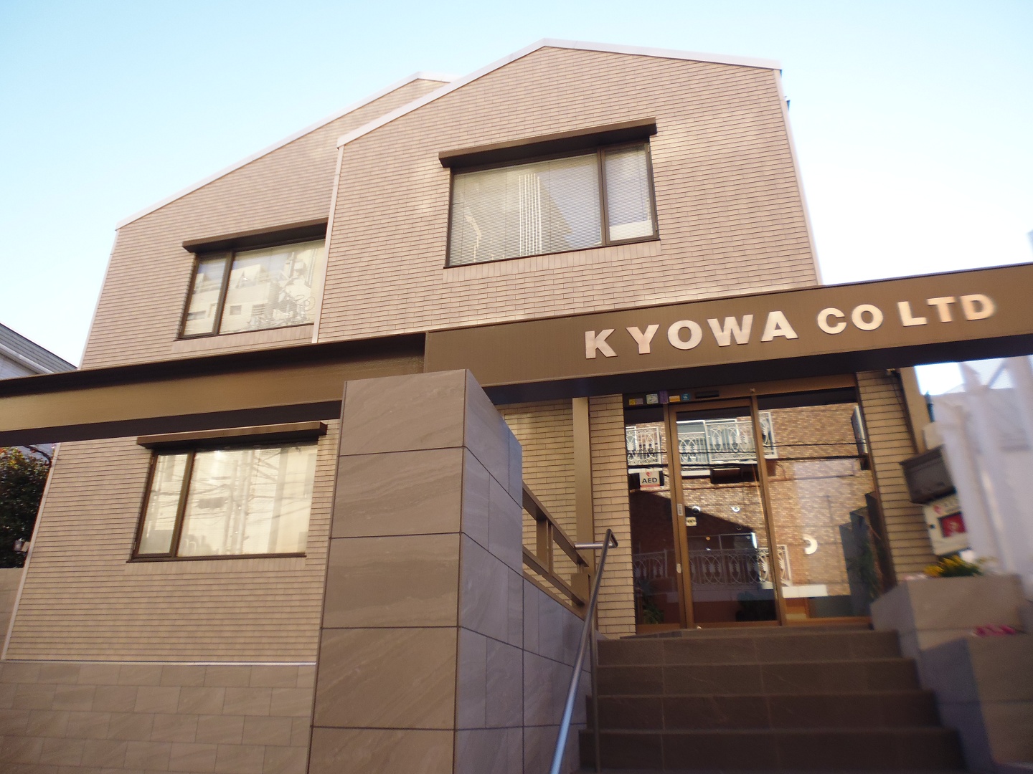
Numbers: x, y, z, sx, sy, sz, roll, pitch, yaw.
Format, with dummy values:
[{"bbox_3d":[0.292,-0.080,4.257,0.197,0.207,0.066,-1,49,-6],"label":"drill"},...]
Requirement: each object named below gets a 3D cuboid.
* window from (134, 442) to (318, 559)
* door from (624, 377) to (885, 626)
[{"bbox_3d":[-3.787,1.457,9.311,2.477,1.556,0.120,-5,-24,12],"label":"window"},{"bbox_3d":[2.224,1.095,6.875,2.264,2.378,0.150,-5,-24,12],"label":"door"}]

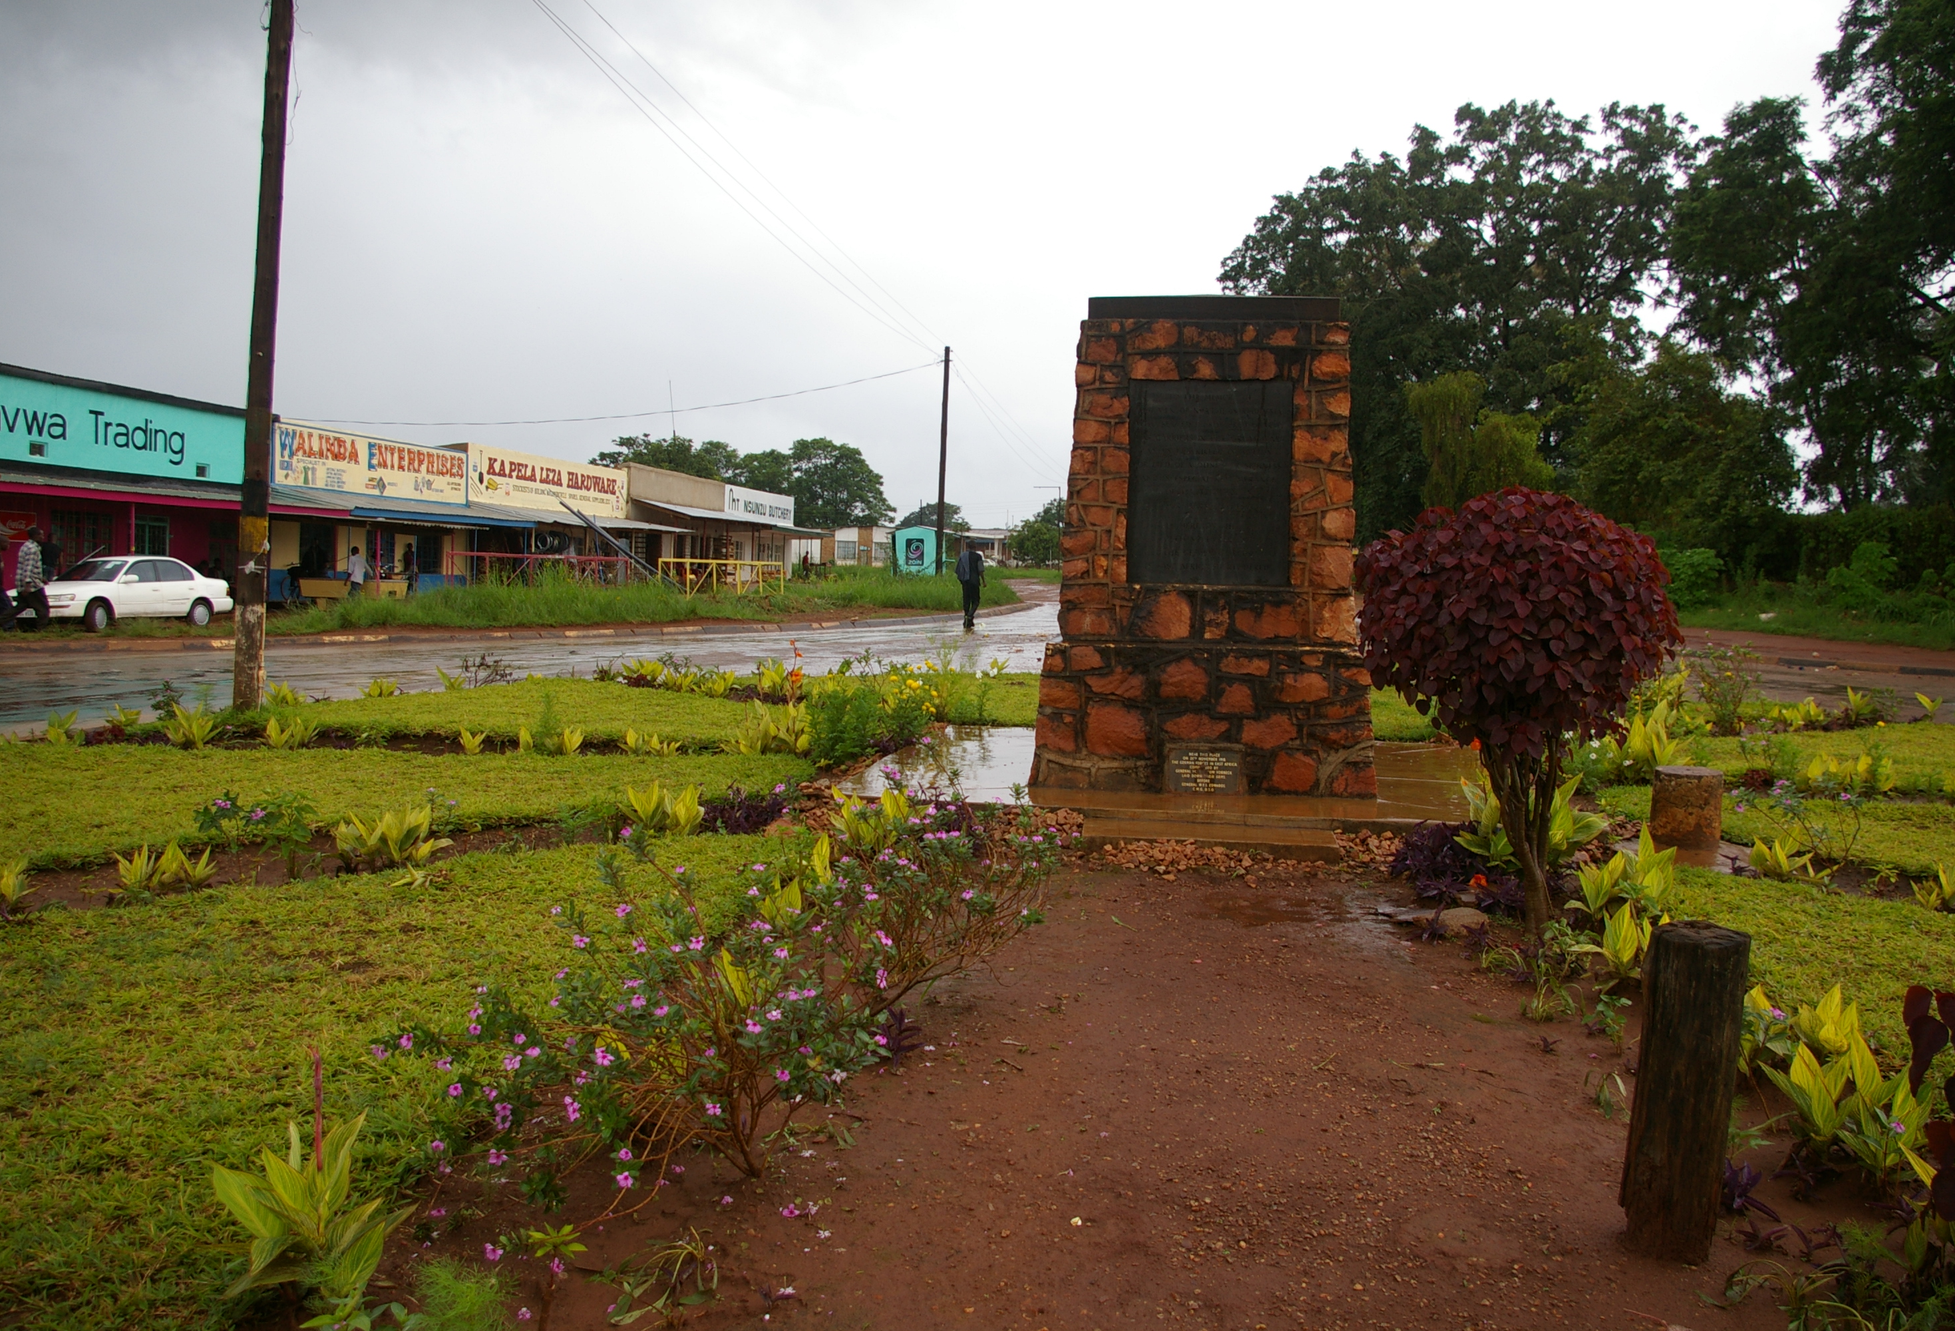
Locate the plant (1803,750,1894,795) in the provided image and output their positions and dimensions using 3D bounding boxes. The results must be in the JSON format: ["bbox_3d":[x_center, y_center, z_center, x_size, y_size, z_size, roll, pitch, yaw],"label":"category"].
[{"bbox_3d":[5.860,0.711,10.091,0.621,0.284,0.435,3,4,30],"label":"plant"}]

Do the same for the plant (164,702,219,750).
[{"bbox_3d":[-5.861,0.436,11.174,0.396,0.294,0.376,0,5,-28],"label":"plant"}]

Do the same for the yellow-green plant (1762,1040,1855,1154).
[{"bbox_3d":[2.349,1.213,4.226,0.253,0.287,0.240,4,5,30],"label":"yellow-green plant"}]

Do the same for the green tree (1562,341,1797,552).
[{"bbox_3d":[22.013,-5.746,47.671,7.555,9.073,7.177,3,4,24],"label":"green tree"}]

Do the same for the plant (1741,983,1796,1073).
[{"bbox_3d":[2.301,1.058,4.374,0.165,0.251,0.148,3,4,28],"label":"plant"}]

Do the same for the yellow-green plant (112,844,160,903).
[{"bbox_3d":[-3.523,0.857,6.269,0.203,0.223,0.183,-1,4,-29],"label":"yellow-green plant"}]

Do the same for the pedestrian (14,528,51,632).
[{"bbox_3d":[-15.922,-1.453,25.200,0.650,1.720,0.500,-1,4,-35],"label":"pedestrian"}]

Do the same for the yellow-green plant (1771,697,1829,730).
[{"bbox_3d":[8.610,0.504,15.682,0.587,0.301,0.558,4,5,29],"label":"yellow-green plant"}]

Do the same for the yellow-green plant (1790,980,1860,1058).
[{"bbox_3d":[2.489,1.056,4.396,0.207,0.257,0.186,3,4,30],"label":"yellow-green plant"}]

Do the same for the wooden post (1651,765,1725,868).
[{"bbox_3d":[3.729,0.729,7.884,0.362,0.420,0.362,2,4,25],"label":"wooden post"}]

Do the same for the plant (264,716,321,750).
[{"bbox_3d":[-5.158,0.495,11.295,0.423,0.200,0.402,0,4,-25],"label":"plant"}]

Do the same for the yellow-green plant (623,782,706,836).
[{"bbox_3d":[-1.602,0.722,7.665,0.410,0.260,0.330,0,4,-12],"label":"yellow-green plant"}]

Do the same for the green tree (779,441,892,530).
[{"bbox_3d":[-8.766,-9.607,95.000,7.400,9.500,7.200,1,4,-5],"label":"green tree"}]

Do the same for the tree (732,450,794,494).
[{"bbox_3d":[-15.784,-11.551,111.724,5.372,9.341,4.835,0,3,-8],"label":"tree"}]

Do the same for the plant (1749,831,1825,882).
[{"bbox_3d":[3.873,0.906,7.178,0.360,0.225,0.324,3,4,29],"label":"plant"}]

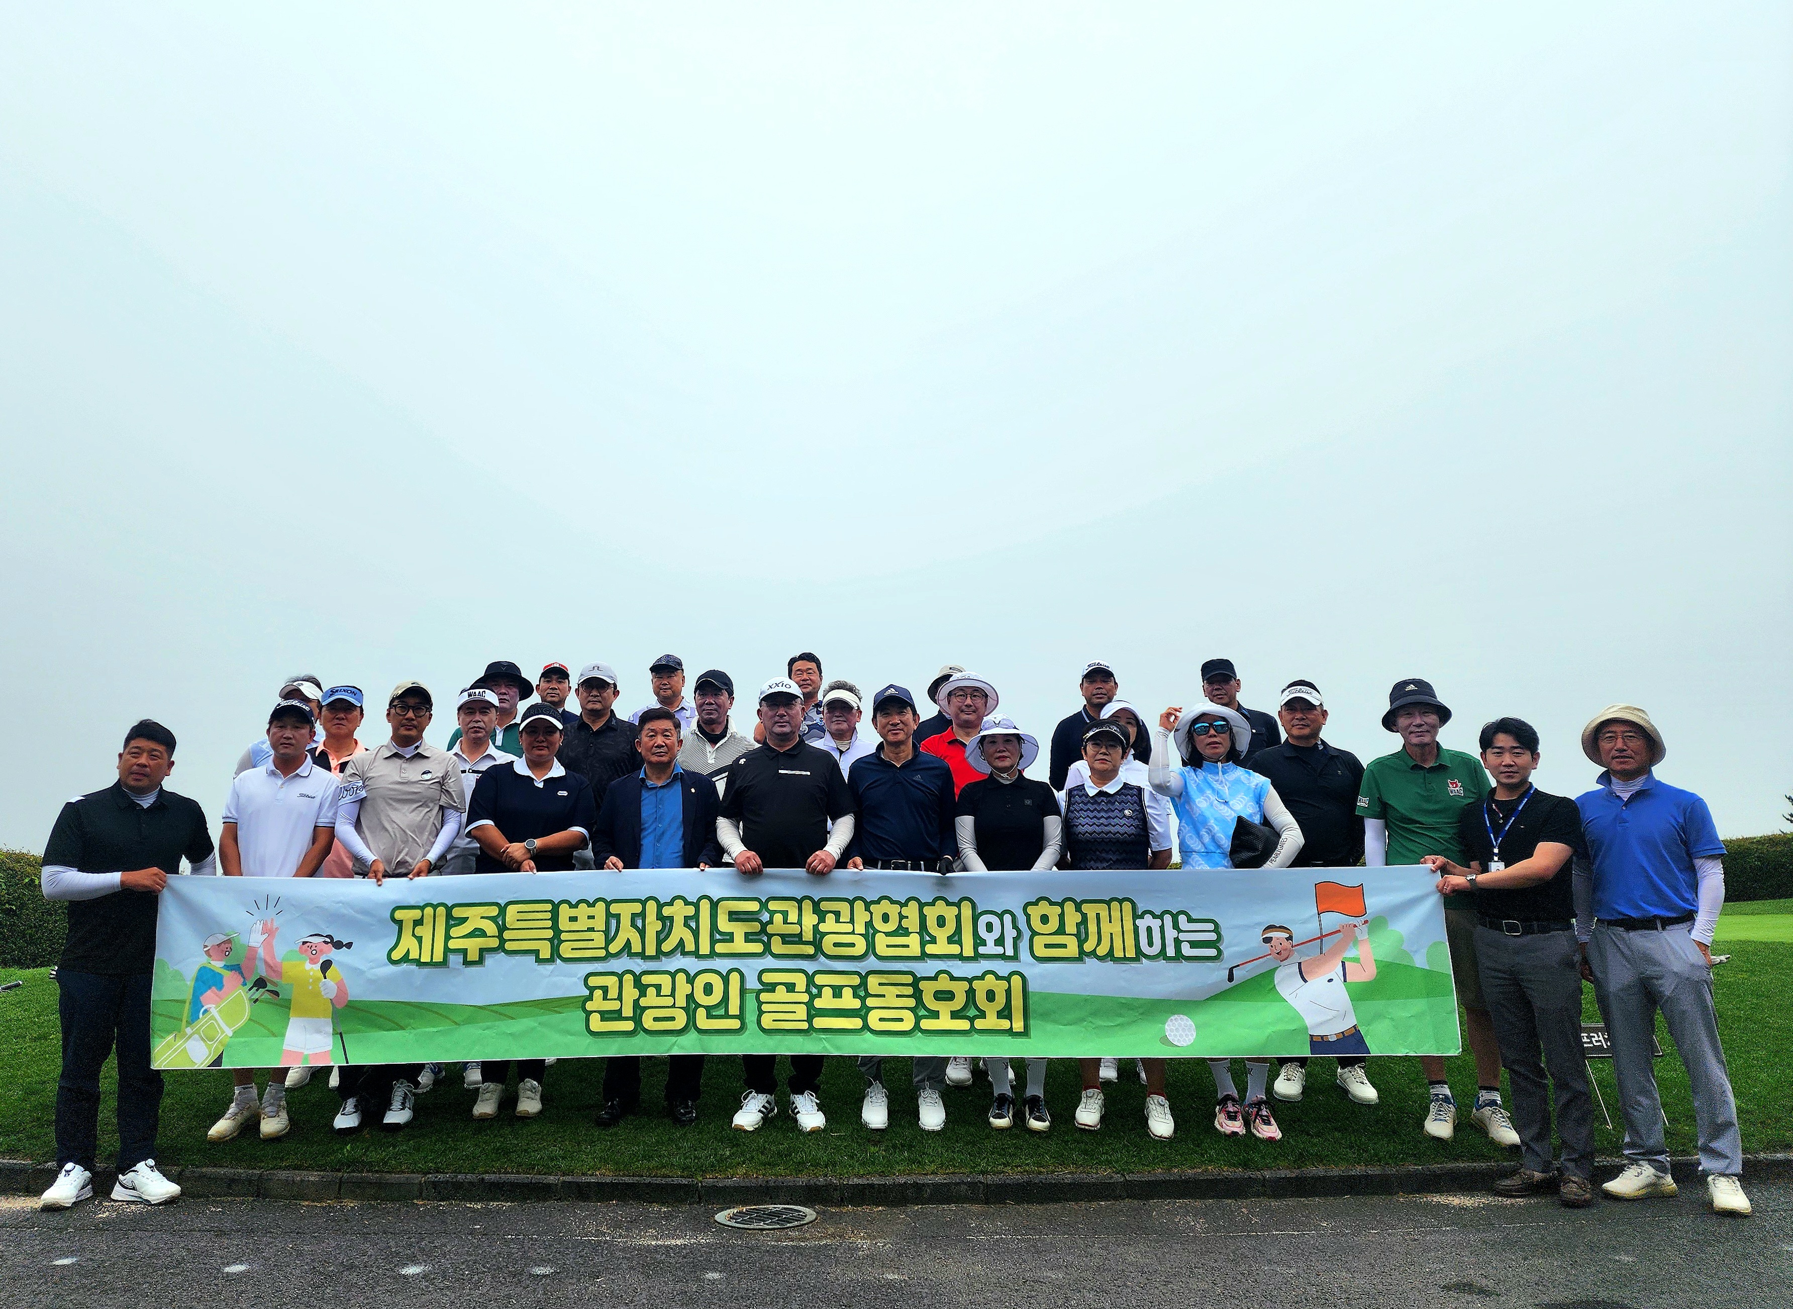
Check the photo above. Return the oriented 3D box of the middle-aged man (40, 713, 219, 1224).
[{"bbox_3d":[-2.919,1.130,4.531,0.600,1.770,0.440,5,-11,-28],"label":"middle-aged man"}]

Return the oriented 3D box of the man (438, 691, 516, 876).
[{"bbox_3d":[-1.913,1.005,5.307,0.500,1.740,0.340,2,-10,-12],"label":"man"}]

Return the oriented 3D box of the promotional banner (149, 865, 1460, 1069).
[{"bbox_3d":[-0.340,1.190,4.590,4.950,0.715,0.180,0,-11,0],"label":"promotional banner"}]

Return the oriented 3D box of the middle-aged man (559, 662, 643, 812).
[{"bbox_3d":[-1.439,0.918,5.613,0.570,1.798,0.340,1,-11,-6],"label":"middle-aged man"}]

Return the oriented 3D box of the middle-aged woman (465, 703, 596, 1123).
[{"bbox_3d":[-1.509,1.026,4.924,0.500,1.660,0.380,2,-10,-12],"label":"middle-aged woman"}]

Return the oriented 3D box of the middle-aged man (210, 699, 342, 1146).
[{"bbox_3d":[-2.518,1.045,4.854,0.480,1.740,0.360,3,-10,-18],"label":"middle-aged man"}]

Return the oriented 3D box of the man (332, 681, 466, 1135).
[{"bbox_3d":[-2.004,0.978,4.808,0.500,1.760,0.380,2,-10,-16],"label":"man"}]

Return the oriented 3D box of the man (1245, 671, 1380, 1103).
[{"bbox_3d":[1.817,0.982,5.191,0.550,1.768,0.340,-2,-11,9],"label":"man"}]

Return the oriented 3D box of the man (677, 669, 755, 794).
[{"bbox_3d":[-0.826,0.948,5.317,0.520,1.780,0.360,-1,-10,2],"label":"man"}]

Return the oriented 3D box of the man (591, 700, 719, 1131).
[{"bbox_3d":[-1.030,1.068,5.126,0.560,1.707,0.330,1,-11,-6],"label":"man"}]

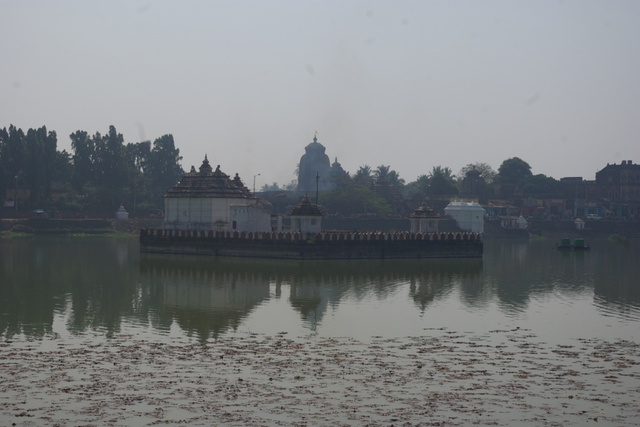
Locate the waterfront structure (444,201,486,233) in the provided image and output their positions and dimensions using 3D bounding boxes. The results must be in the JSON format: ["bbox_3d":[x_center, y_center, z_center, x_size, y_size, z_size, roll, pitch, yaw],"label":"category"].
[{"bbox_3d":[34.311,0.947,345.000,5.200,8.000,8.600,1,0,-40],"label":"waterfront structure"}]

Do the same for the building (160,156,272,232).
[{"bbox_3d":[-12.313,-2.294,176.000,7.200,9.500,12.600,1,0,-40],"label":"building"}]

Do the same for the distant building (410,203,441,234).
[{"bbox_3d":[12.507,0.621,174.000,2.700,4.200,2.700,1,0,-40],"label":"distant building"}]

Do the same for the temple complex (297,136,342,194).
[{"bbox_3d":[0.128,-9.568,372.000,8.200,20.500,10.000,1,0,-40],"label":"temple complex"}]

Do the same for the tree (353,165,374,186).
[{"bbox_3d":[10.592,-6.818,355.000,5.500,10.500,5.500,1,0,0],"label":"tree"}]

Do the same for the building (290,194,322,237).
[{"bbox_3d":[-1.565,0.190,163.000,2.750,4.750,2.750,1,0,-40],"label":"building"}]

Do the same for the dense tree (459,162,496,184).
[{"bbox_3d":[41.914,-6.653,388.000,10.000,13.500,9.000,1,0,0],"label":"dense tree"}]

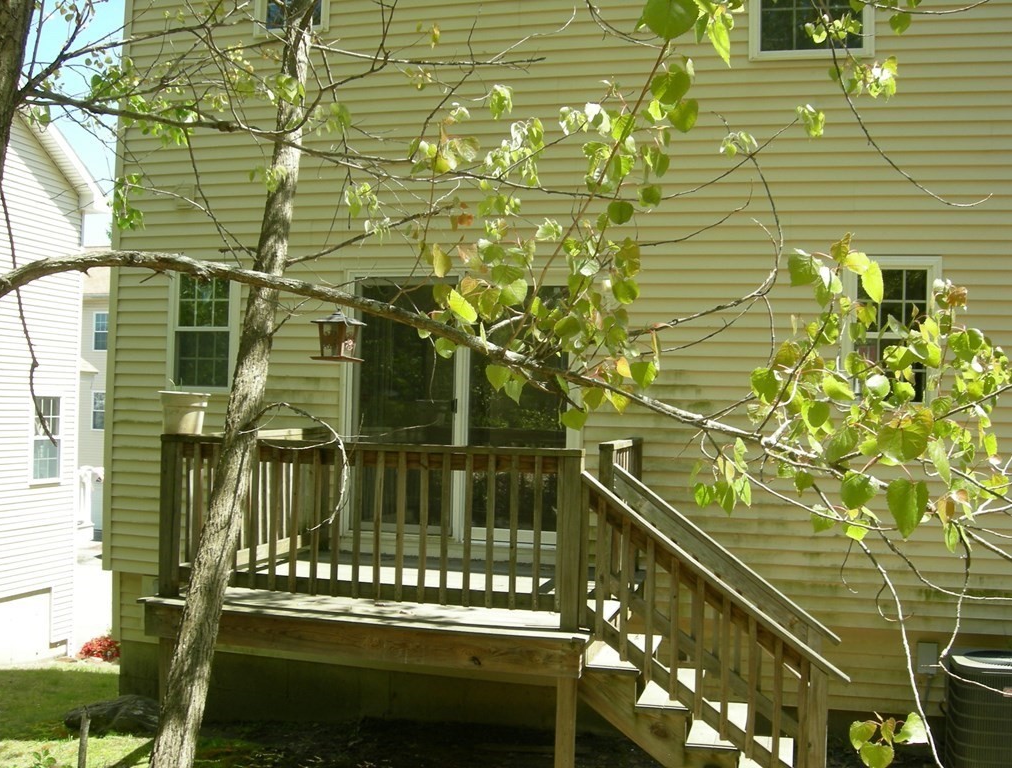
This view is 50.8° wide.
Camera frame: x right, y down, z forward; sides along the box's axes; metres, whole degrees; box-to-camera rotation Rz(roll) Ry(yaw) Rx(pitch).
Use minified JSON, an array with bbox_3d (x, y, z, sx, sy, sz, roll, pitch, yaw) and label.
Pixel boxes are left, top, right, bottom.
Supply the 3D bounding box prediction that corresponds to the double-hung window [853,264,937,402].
[{"bbox_3d":[2.703,-0.357,7.390,0.610,1.030,0.100,1,0,12],"label":"double-hung window"}]

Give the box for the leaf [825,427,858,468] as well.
[{"bbox_3d":[1.008,0.188,3.200,0.087,0.126,0.020,30,0,17],"label":"leaf"}]

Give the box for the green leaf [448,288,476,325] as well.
[{"bbox_3d":[-0.134,-0.233,3.200,0.090,0.108,0.030,1,-1,6],"label":"green leaf"}]

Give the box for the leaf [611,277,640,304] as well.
[{"bbox_3d":[0.382,-0.298,3.400,0.093,0.086,0.020,1,0,6],"label":"leaf"}]

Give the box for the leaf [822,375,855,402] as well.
[{"bbox_3d":[0.999,0.013,3.200,0.108,0.066,0.020,37,10,0],"label":"leaf"}]

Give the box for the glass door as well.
[{"bbox_3d":[-0.341,0.194,7.811,1.680,1.930,0.100,1,-1,14],"label":"glass door"}]

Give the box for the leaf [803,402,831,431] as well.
[{"bbox_3d":[0.936,0.098,3.200,0.075,0.093,0.020,1,0,16],"label":"leaf"}]

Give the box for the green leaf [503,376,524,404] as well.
[{"bbox_3d":[0.024,0.021,3.400,0.067,0.086,0.020,1,0,0],"label":"green leaf"}]

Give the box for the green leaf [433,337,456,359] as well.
[{"bbox_3d":[-0.182,-0.110,3.200,0.066,0.066,0.025,1,-1,6],"label":"green leaf"}]

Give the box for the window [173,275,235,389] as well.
[{"bbox_3d":[-2.366,-0.411,8.328,0.530,0.900,0.080,1,-1,14],"label":"window"}]

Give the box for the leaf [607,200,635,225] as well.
[{"bbox_3d":[0.366,-0.548,3.400,0.086,0.073,0.020,1,0,6],"label":"leaf"}]

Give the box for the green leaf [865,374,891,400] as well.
[{"bbox_3d":[1.116,0.011,3.200,0.075,0.075,0.020,1,0,19],"label":"green leaf"}]

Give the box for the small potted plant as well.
[{"bbox_3d":[-1.811,0.138,6.000,0.285,0.290,0.285,1,-1,14],"label":"small potted plant"}]

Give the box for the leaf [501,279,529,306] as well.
[{"bbox_3d":[0.025,-0.275,3.200,0.084,0.084,0.025,1,-1,6],"label":"leaf"}]

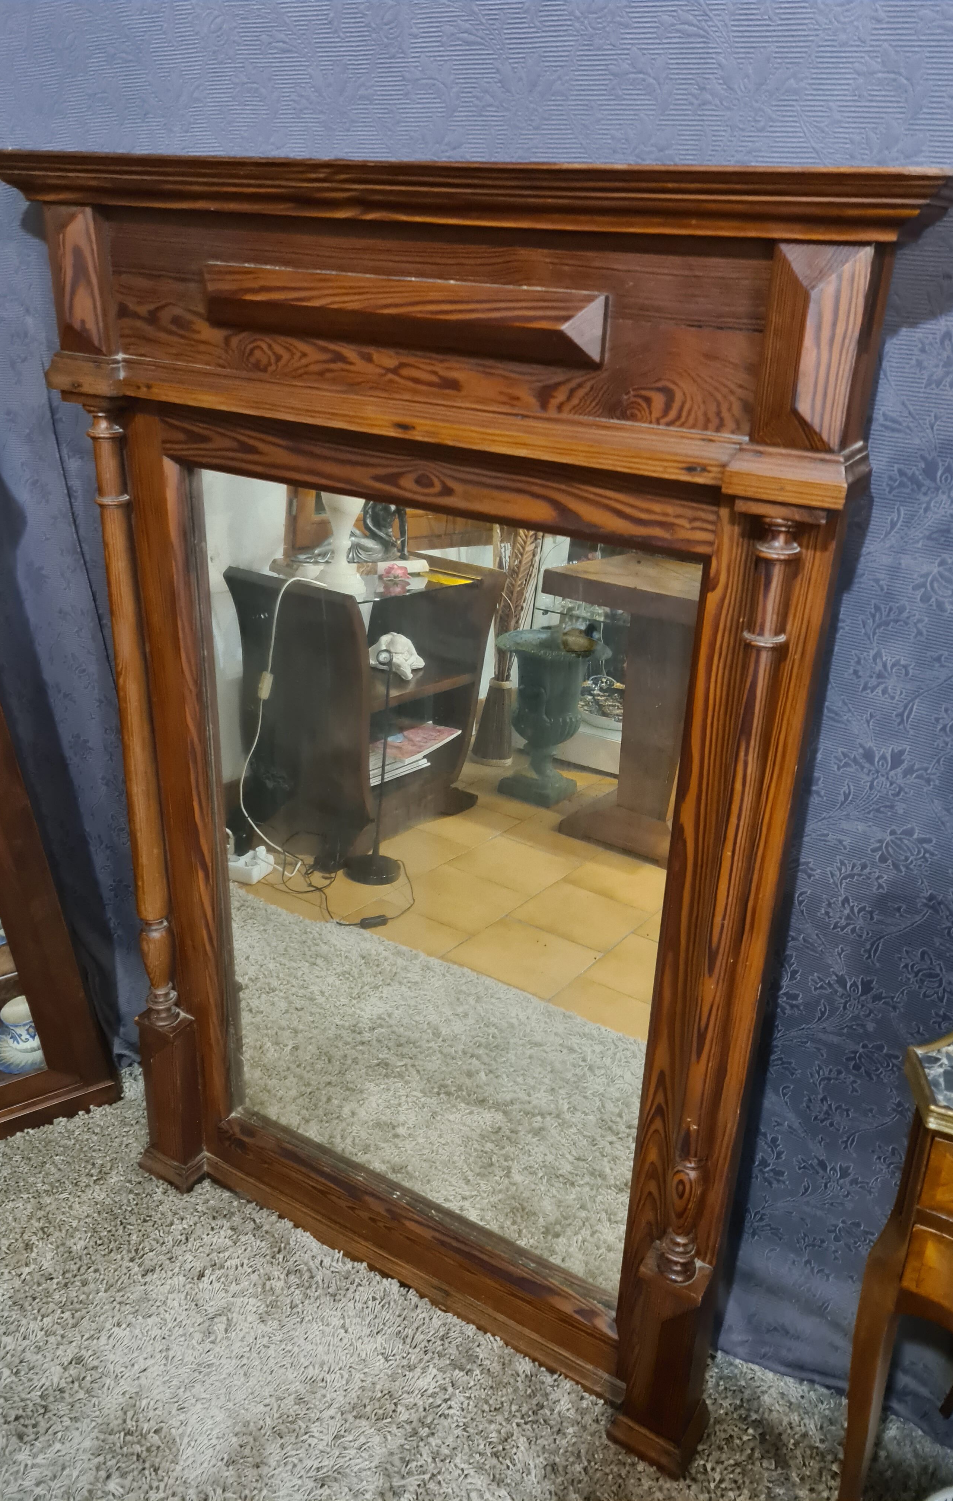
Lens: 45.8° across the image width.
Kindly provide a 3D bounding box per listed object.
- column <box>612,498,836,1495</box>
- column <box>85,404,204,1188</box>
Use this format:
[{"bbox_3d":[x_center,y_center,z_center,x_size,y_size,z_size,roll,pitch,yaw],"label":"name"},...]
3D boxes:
[{"bbox_3d":[0.270,0.364,1.310,0.111,1.311,0.096,16,29,27],"label":"column"},{"bbox_3d":[-0.495,0.143,1.720,0.110,1.302,0.096,16,29,27],"label":"column"}]

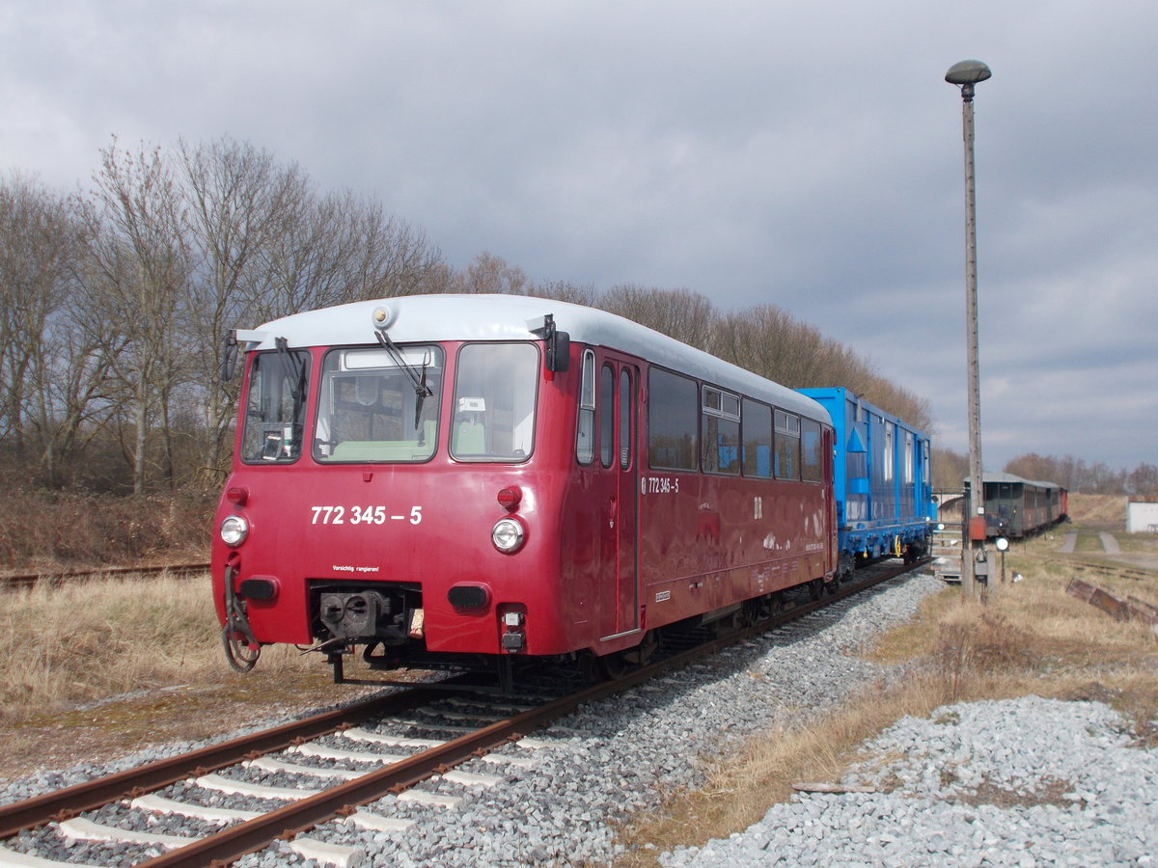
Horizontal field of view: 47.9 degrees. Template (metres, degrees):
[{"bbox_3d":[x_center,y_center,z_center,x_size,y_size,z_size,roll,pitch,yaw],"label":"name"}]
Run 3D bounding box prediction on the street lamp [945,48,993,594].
[{"bbox_3d":[6.170,-1.600,20.400,0.710,8.660,0.710,0,-3,0],"label":"street lamp"}]

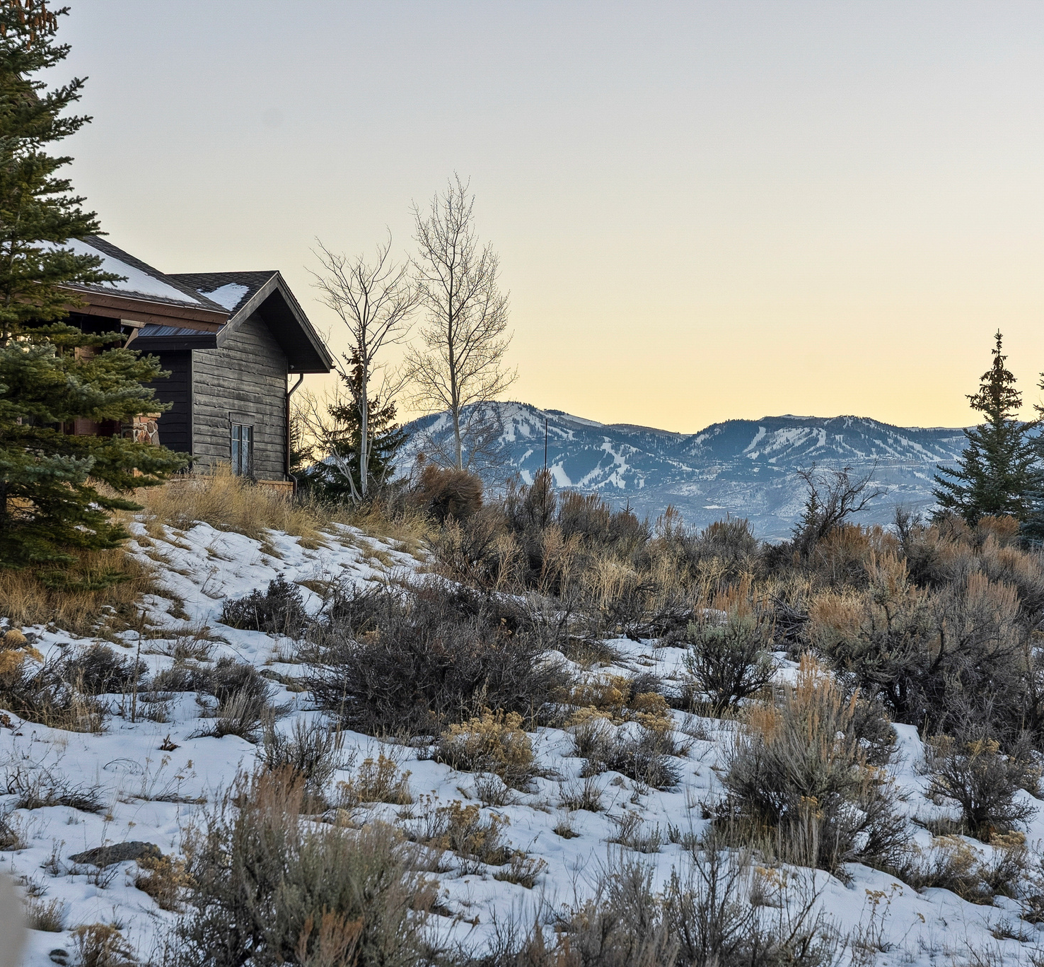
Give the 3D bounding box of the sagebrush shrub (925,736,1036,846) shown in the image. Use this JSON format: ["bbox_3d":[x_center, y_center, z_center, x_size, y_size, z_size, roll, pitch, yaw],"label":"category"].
[{"bbox_3d":[2.452,1.626,15.000,0.596,0.542,0.550,0,-1,0],"label":"sagebrush shrub"}]

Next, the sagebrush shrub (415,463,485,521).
[{"bbox_3d":[-1.204,0.177,46.500,1.120,0.950,1.000,0,-1,0],"label":"sagebrush shrub"}]

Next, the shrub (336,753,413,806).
[{"bbox_3d":[-0.898,1.817,17.200,0.477,0.318,0.420,0,-1,0],"label":"shrub"}]

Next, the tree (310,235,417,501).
[{"bbox_3d":[-3.317,-2.381,59.000,2.251,5.663,2.200,0,-1,0],"label":"tree"}]

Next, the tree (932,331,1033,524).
[{"bbox_3d":[8.162,-0.904,50.000,1.847,3.614,1.900,0,-1,0],"label":"tree"}]

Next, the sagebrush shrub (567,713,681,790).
[{"bbox_3d":[0.552,1.447,15.200,0.610,0.403,0.550,0,-1,0],"label":"sagebrush shrub"}]

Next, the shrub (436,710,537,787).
[{"bbox_3d":[-0.233,1.729,18.400,0.665,0.482,0.580,0,-1,0],"label":"shrub"}]

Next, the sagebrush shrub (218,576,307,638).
[{"bbox_3d":[-2.569,1.226,28.000,0.877,0.583,0.750,0,-1,0],"label":"sagebrush shrub"}]

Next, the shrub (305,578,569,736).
[{"bbox_3d":[-0.642,1.313,21.300,1.993,1.141,1.600,0,-1,0],"label":"shrub"}]

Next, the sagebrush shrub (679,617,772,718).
[{"bbox_3d":[1.671,1.474,22.800,0.751,0.791,0.700,0,-1,0],"label":"sagebrush shrub"}]

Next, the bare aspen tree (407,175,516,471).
[{"bbox_3d":[-1.332,-3.199,62.000,2.390,7.195,2.300,0,-1,0],"label":"bare aspen tree"}]

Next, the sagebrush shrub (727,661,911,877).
[{"bbox_3d":[1.450,1.383,14.000,0.905,1.023,0.850,0,-1,0],"label":"sagebrush shrub"}]

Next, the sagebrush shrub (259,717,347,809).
[{"bbox_3d":[-1.119,1.434,14.400,0.451,0.451,0.450,0,-1,0],"label":"sagebrush shrub"}]

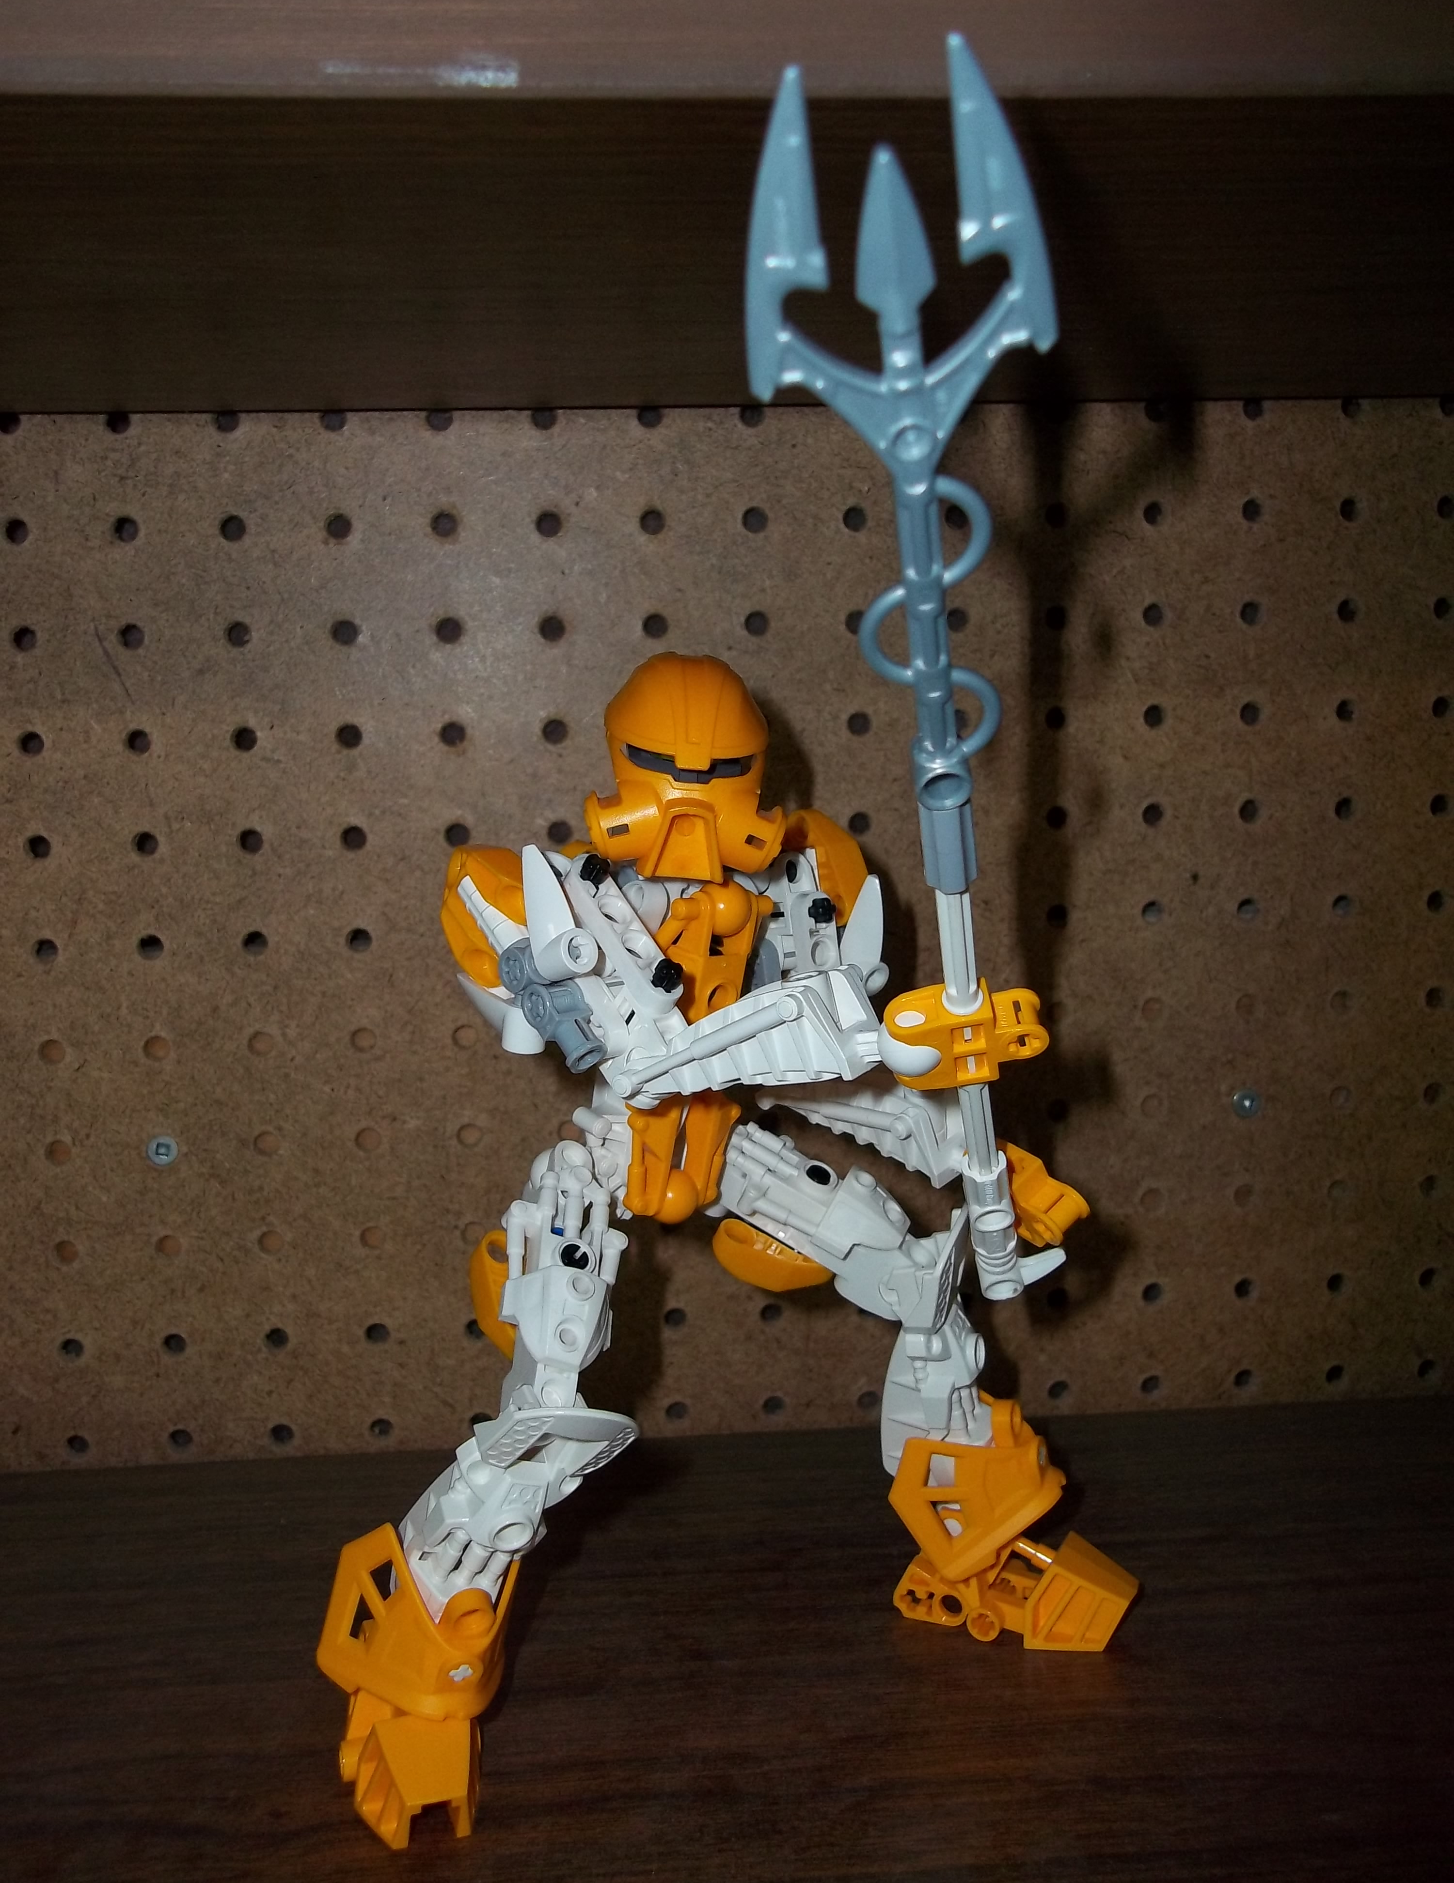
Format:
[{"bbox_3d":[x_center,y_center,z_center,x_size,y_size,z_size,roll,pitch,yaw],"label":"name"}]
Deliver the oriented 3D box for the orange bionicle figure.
[{"bbox_3d":[0.006,0.046,0.331,0.166,0.198,0.106,-5,7,-25],"label":"orange bionicle figure"}]

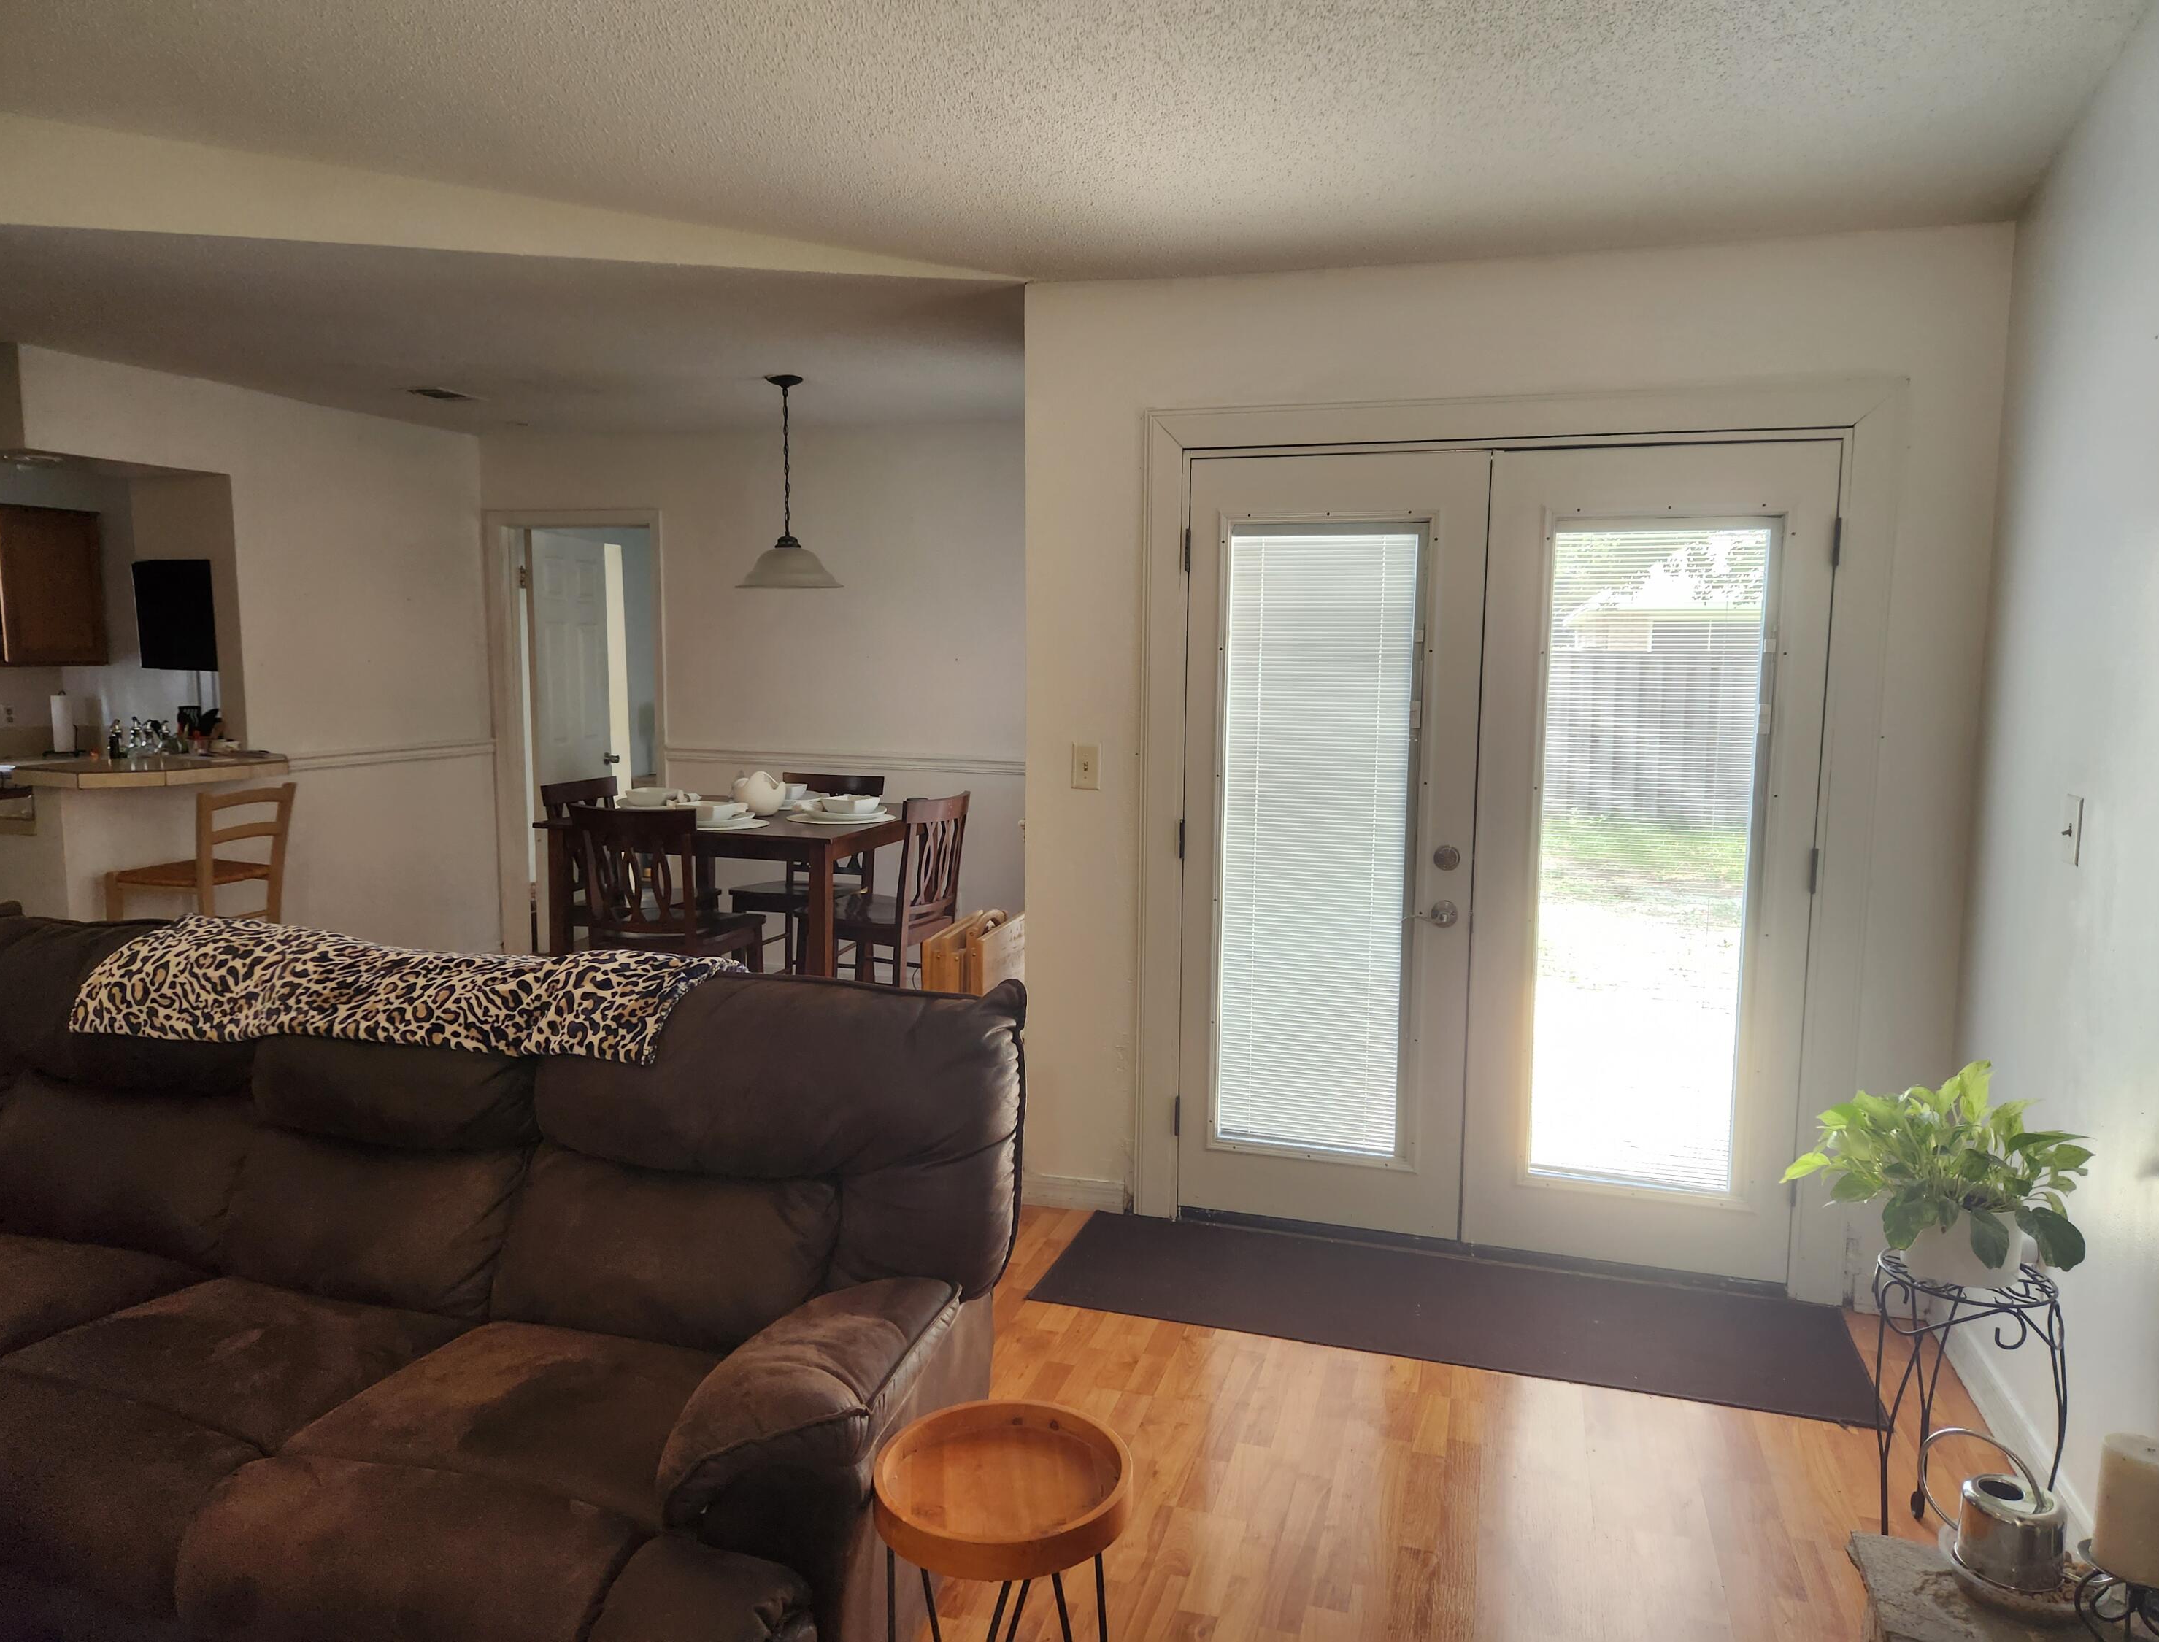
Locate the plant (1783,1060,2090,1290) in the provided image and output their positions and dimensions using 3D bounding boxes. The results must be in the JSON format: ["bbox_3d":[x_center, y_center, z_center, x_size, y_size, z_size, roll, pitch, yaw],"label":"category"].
[{"bbox_3d":[1.437,0.575,2.407,0.460,0.370,0.410,3,7,17],"label":"plant"}]

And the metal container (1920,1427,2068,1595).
[{"bbox_3d":[1.217,0.901,1.937,0.170,0.172,0.124,4,7,27],"label":"metal container"}]

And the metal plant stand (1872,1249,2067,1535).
[{"bbox_3d":[1.479,1.011,2.454,0.280,0.518,0.280,3,7,17],"label":"metal plant stand"}]

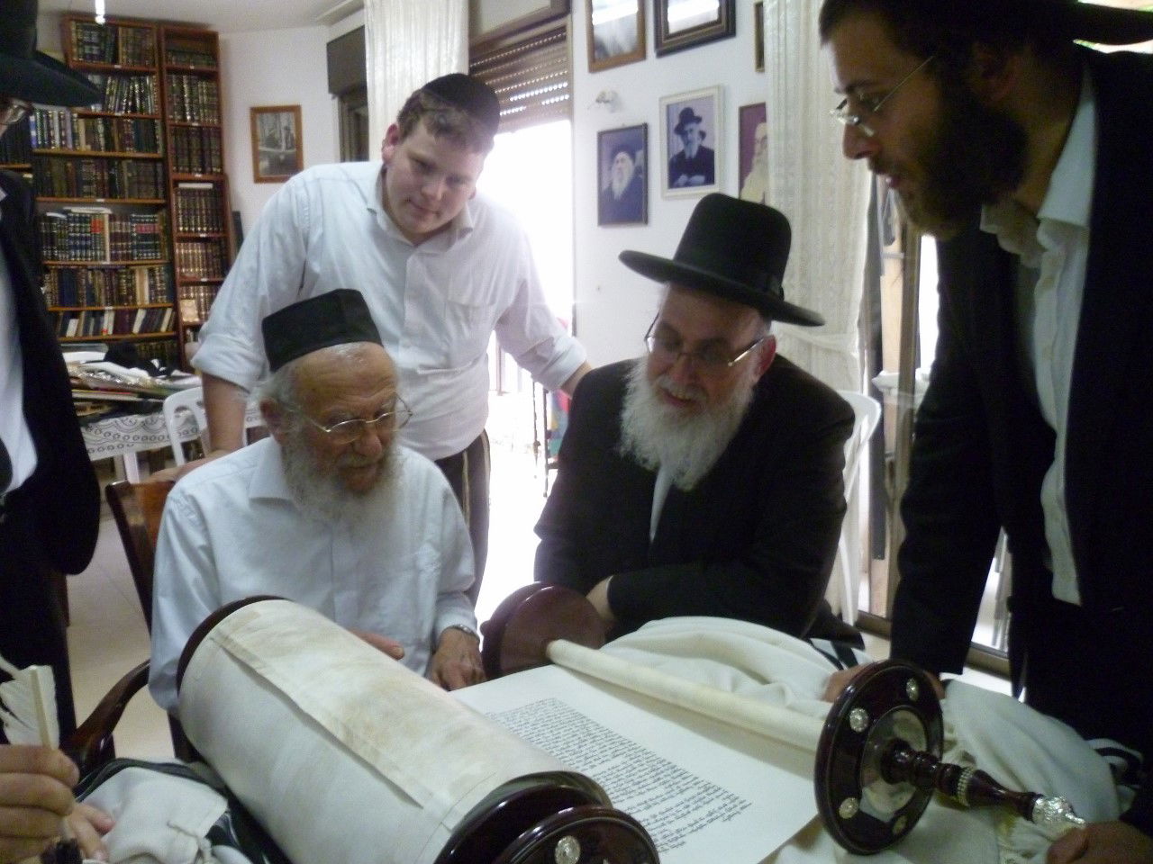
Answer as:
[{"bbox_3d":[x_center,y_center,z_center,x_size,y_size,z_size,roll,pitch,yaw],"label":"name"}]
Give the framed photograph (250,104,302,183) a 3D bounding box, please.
[{"bbox_3d":[-1.672,-1.605,5.200,0.325,0.405,0.025,3,11,16],"label":"framed photograph"}]

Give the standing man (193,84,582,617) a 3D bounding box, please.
[{"bbox_3d":[-0.310,0.167,1.707,0.680,1.560,0.500,-2,10,-8],"label":"standing man"}]

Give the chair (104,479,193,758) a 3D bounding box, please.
[{"bbox_3d":[-0.430,0.555,1.392,0.580,0.910,0.580,-2,11,-13],"label":"chair"}]

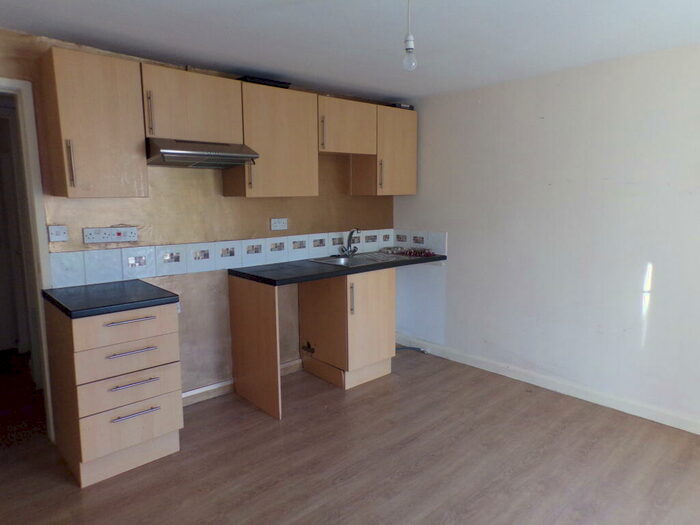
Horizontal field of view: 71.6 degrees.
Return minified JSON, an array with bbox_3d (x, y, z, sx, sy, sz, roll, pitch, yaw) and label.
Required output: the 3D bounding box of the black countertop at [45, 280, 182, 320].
[{"bbox_3d":[-1.295,0.183,2.620,0.507,0.039,0.604,-8,12,-42],"label":"black countertop"}]

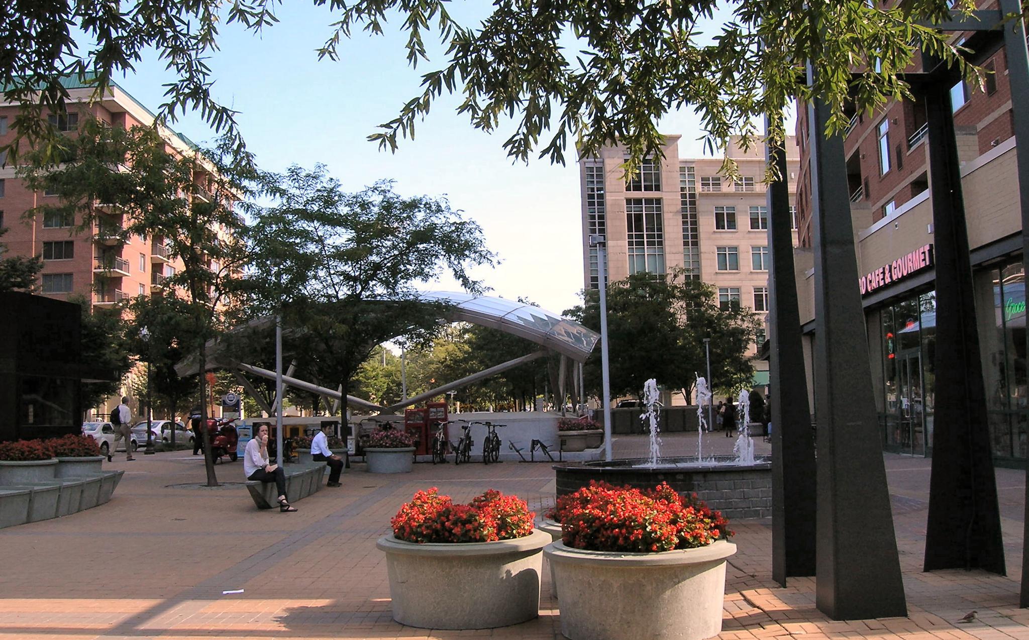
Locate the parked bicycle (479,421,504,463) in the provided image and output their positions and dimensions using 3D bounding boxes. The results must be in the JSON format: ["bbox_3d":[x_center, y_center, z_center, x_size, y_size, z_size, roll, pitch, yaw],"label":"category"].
[{"bbox_3d":[-0.527,3.044,25.000,0.600,1.060,1.700,-3,-5,12],"label":"parked bicycle"}]

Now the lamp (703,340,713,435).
[{"bbox_3d":[9.978,3.372,52.000,0.400,4.800,0.350,-2,-5,0],"label":"lamp"}]

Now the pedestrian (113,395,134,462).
[{"bbox_3d":[-10.801,2.986,27.800,0.680,1.770,0.520,2,-6,-37],"label":"pedestrian"}]

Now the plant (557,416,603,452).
[{"bbox_3d":[1.771,3.085,27.300,1.220,0.930,1.100,-2,-5,0],"label":"plant"}]

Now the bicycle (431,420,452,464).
[{"bbox_3d":[-1.845,3.111,25.600,0.600,1.070,1.720,-2,-5,8],"label":"bicycle"}]

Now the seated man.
[{"bbox_3d":[-3.758,2.746,20.300,0.720,1.260,0.500,-2,-5,3],"label":"seated man"}]

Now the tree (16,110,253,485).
[{"bbox_3d":[-7.364,-0.337,19.700,4.600,7.150,4.700,-2,-5,0],"label":"tree"}]

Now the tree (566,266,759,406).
[{"bbox_3d":[8.018,1.482,54.000,10.300,8.600,9.300,-2,-5,0],"label":"tree"}]

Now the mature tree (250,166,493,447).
[{"bbox_3d":[-3.790,-0.062,25.800,6.600,7.800,6.200,-2,-5,0],"label":"mature tree"}]

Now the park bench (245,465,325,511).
[{"bbox_3d":[-3.796,2.786,17.234,0.780,0.420,5.200,-1,-5,-3],"label":"park bench"}]

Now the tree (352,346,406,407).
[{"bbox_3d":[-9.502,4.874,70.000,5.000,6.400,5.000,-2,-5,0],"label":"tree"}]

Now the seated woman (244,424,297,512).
[{"bbox_3d":[-3.600,2.182,14.900,0.800,1.260,0.520,-4,-5,18],"label":"seated woman"}]

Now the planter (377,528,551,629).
[{"bbox_3d":[-0.350,1.820,7.220,1.240,0.560,1.240,-2,-5,0],"label":"planter"}]

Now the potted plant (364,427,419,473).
[{"bbox_3d":[-2.891,3.020,23.500,1.270,1.040,1.270,-2,-5,0],"label":"potted plant"}]

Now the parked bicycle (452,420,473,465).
[{"bbox_3d":[-1.224,3.034,25.000,0.600,1.070,1.700,-3,-5,12],"label":"parked bicycle"}]

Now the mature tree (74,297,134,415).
[{"bbox_3d":[-17.773,2.289,42.000,4.500,6.700,4.500,-2,-5,0],"label":"mature tree"}]

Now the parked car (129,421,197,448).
[{"bbox_3d":[-18.789,6.158,54.500,1.750,1.440,4.500,-3,-5,12],"label":"parked car"}]

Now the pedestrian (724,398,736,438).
[{"bbox_3d":[8.962,4.061,42.000,0.500,1.660,0.420,-2,-5,0],"label":"pedestrian"}]

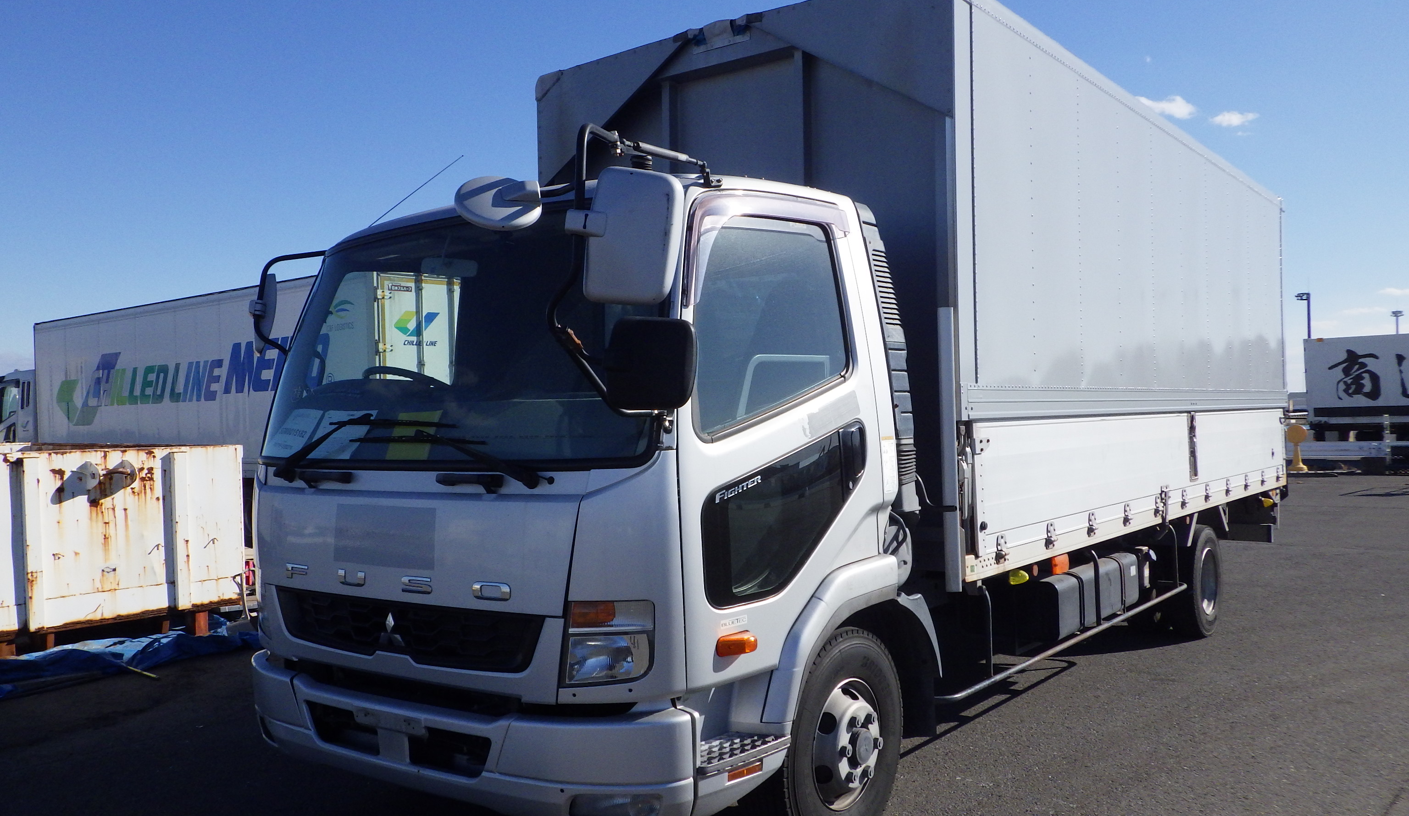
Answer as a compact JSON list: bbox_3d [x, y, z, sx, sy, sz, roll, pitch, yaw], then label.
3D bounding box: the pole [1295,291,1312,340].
[{"bbox_3d":[50.028,-4.182,94.966,1.300,11.000,0.500,-1,0,0],"label":"pole"}]

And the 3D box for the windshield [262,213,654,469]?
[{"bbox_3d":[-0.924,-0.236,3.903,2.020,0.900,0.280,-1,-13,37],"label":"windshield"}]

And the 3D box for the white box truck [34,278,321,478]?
[{"bbox_3d":[-7.197,-0.354,18.142,9.924,2.483,2.490,-2,-1,38],"label":"white box truck"}]

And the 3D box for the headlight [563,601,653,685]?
[{"bbox_3d":[-0.269,0.701,3.337,0.260,0.240,0.150,-1,0,26],"label":"headlight"}]

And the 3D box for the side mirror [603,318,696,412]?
[{"bbox_3d":[-0.144,-0.115,3.020,0.245,0.250,0.130,-1,0,5],"label":"side mirror"}]

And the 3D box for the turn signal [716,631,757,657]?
[{"bbox_3d":[0.095,0.715,3.450,0.050,0.070,0.170,-1,-1,37],"label":"turn signal"}]

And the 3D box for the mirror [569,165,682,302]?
[{"bbox_3d":[-0.200,-0.457,3.020,0.280,0.365,0.120,-1,0,5],"label":"mirror"}]

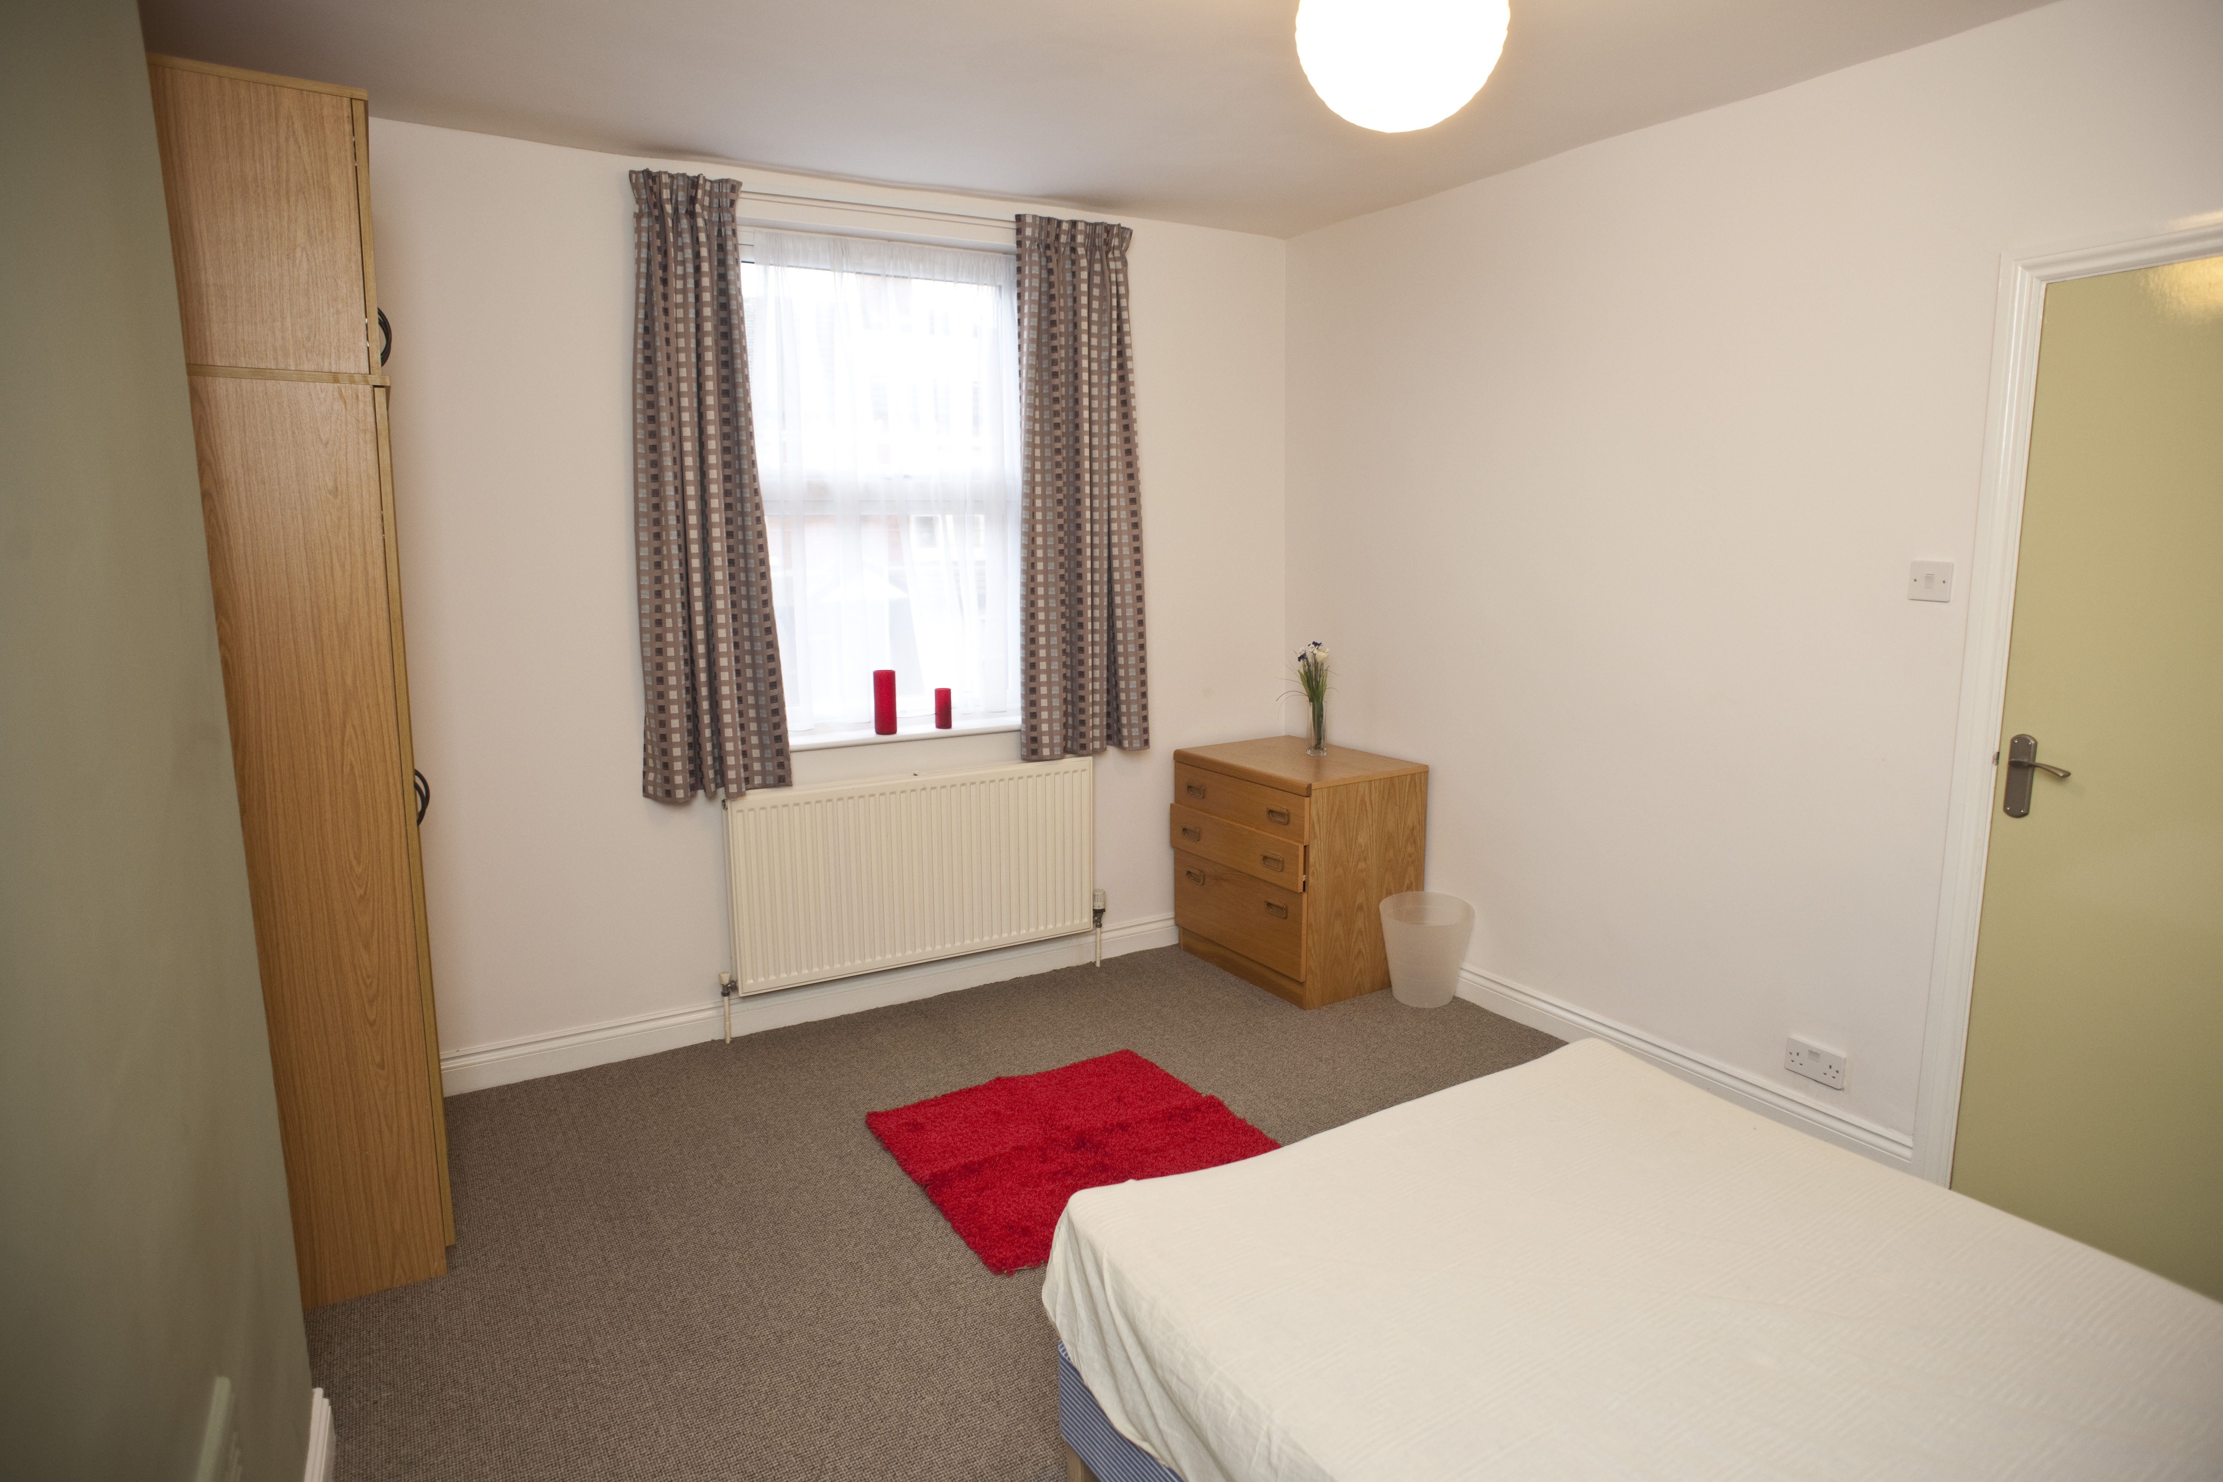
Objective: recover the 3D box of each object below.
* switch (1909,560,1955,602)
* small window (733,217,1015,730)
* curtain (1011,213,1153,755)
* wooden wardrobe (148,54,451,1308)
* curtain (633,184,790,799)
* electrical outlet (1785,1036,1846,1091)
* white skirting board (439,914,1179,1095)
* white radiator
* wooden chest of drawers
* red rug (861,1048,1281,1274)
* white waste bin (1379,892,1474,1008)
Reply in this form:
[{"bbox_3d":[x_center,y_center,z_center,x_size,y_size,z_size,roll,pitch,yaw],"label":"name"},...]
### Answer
[{"bbox_3d":[1.818,-0.352,2.736,0.011,0.086,0.086,-6,11,-30],"label":"switch"},{"bbox_3d":[-0.728,-0.789,3.934,0.972,1.527,0.120,-6,11,-30],"label":"small window"},{"bbox_3d":[-0.088,-0.807,4.071,0.496,1.709,0.120,-6,11,-30],"label":"curtain"},{"bbox_3d":[-1.838,-0.069,2.662,0.575,2.324,0.900,-6,11,-30],"label":"wooden wardrobe"},{"bbox_3d":[-1.148,-0.690,3.460,0.424,1.681,0.120,-6,11,-30],"label":"curtain"},{"bbox_3d":[1.749,0.800,3.064,0.012,0.086,0.145,-6,11,-30],"label":"electrical outlet"},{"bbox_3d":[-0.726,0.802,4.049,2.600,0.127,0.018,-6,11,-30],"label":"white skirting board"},{"bbox_3d":[-0.608,0.412,4.003,1.218,0.600,0.075,-6,11,-30],"label":"white radiator"},{"bbox_3d":[0.644,0.430,4.342,0.523,0.745,0.725,-6,11,-30],"label":"wooden chest of drawers"},{"bbox_3d":[-0.088,1.008,3.121,0.810,0.025,0.798,-6,11,-30],"label":"red rug"},{"bbox_3d":[1.025,0.708,4.029,0.301,0.297,0.301,0,10,0],"label":"white waste bin"}]

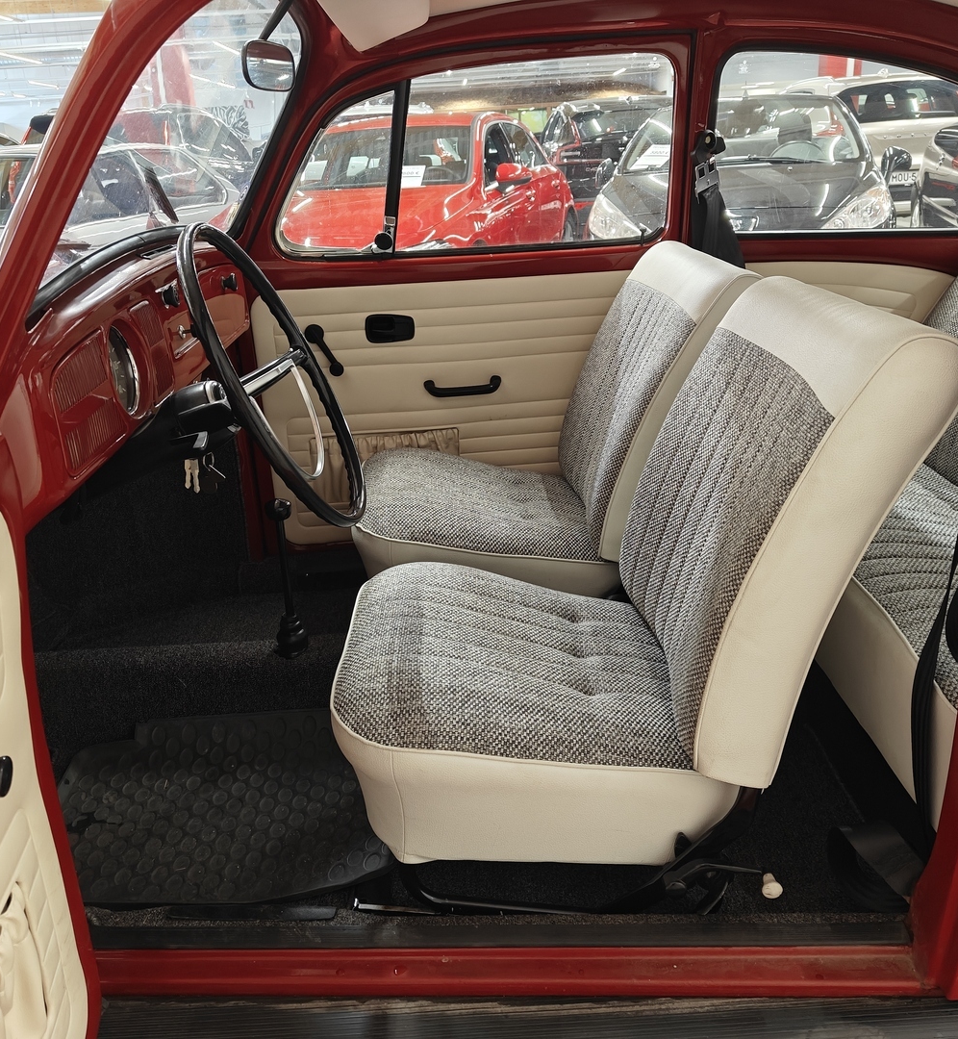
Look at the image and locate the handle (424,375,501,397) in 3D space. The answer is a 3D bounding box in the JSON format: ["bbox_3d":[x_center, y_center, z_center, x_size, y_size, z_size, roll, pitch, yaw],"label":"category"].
[{"bbox_3d":[-0.035,-0.288,2.083,0.168,0.036,0.045,-3,21,0],"label":"handle"}]

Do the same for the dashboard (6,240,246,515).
[{"bbox_3d":[-0.510,-0.295,1.456,0.185,0.245,1.130,-2,21,2],"label":"dashboard"}]

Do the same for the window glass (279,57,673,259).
[{"bbox_3d":[-0.013,-0.729,1.948,0.820,0.360,0.020,-3,33,0],"label":"window glass"}]

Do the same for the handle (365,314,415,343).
[{"bbox_3d":[-0.190,-0.407,2.047,0.106,0.064,0.025,-3,21,0],"label":"handle"}]

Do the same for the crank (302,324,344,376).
[{"bbox_3d":[-0.333,-0.359,2.046,0.040,0.122,0.050,-31,19,10],"label":"crank"}]

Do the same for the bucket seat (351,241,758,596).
[{"bbox_3d":[0.112,-0.180,1.857,0.700,0.655,0.525,-2,21,2],"label":"bucket seat"}]

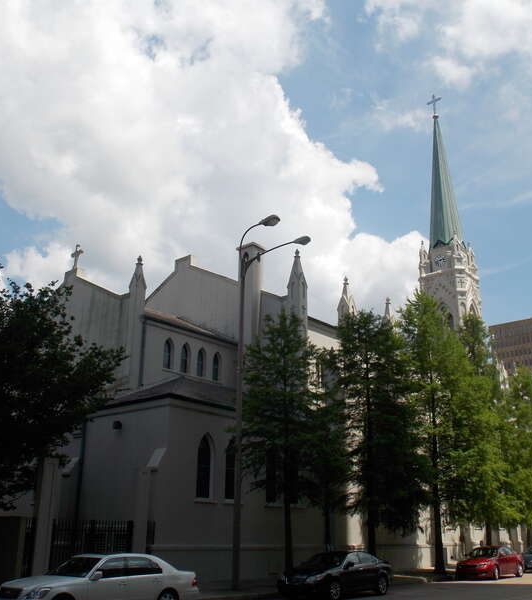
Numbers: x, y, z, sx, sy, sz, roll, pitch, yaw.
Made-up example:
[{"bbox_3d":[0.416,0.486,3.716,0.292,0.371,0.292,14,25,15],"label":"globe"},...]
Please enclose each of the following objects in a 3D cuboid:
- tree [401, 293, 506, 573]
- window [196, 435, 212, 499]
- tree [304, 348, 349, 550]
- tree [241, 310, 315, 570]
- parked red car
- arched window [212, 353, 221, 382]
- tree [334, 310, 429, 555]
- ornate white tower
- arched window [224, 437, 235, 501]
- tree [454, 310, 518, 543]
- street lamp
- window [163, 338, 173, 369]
[{"bbox_3d":[10.145,6.909,35.729,5.600,15.954,5.600,-17,-27,38],"label":"tree"},{"bbox_3d":[-2.645,7.152,26.885,0.250,2.668,0.939,-17,-27,38],"label":"window"},{"bbox_3d":[2.466,6.893,27.233,2.400,9.900,2.400,1,-20,0],"label":"tree"},{"bbox_3d":[0.630,5.753,26.162,3.300,11.293,3.300,0,-21,0],"label":"tree"},{"bbox_3d":[10.993,12.848,30.644,1.830,1.455,4.840,-17,-26,39],"label":"parked red car"},{"bbox_3d":[-2.590,3.527,32.733,0.250,1.600,0.660,-17,-26,39],"label":"arched window"},{"bbox_3d":[5.353,6.576,30.635,4.500,12.944,4.500,0,-21,0],"label":"tree"},{"bbox_3d":[21.100,-0.322,69.193,6.000,53.500,6.000,-17,-26,39],"label":"ornate white tower"},{"bbox_3d":[-1.362,6.940,25.705,0.250,2.550,0.950,-17,-26,39],"label":"arched window"},{"bbox_3d":[14.037,8.475,40.435,4.300,16.381,4.300,-17,-27,38],"label":"tree"},{"bbox_3d":[-0.013,3.495,22.745,2.700,13.000,2.600,-17,-26,39],"label":"street lamp"},{"bbox_3d":[-5.230,2.837,33.150,0.250,1.626,0.677,-17,-27,38],"label":"window"}]

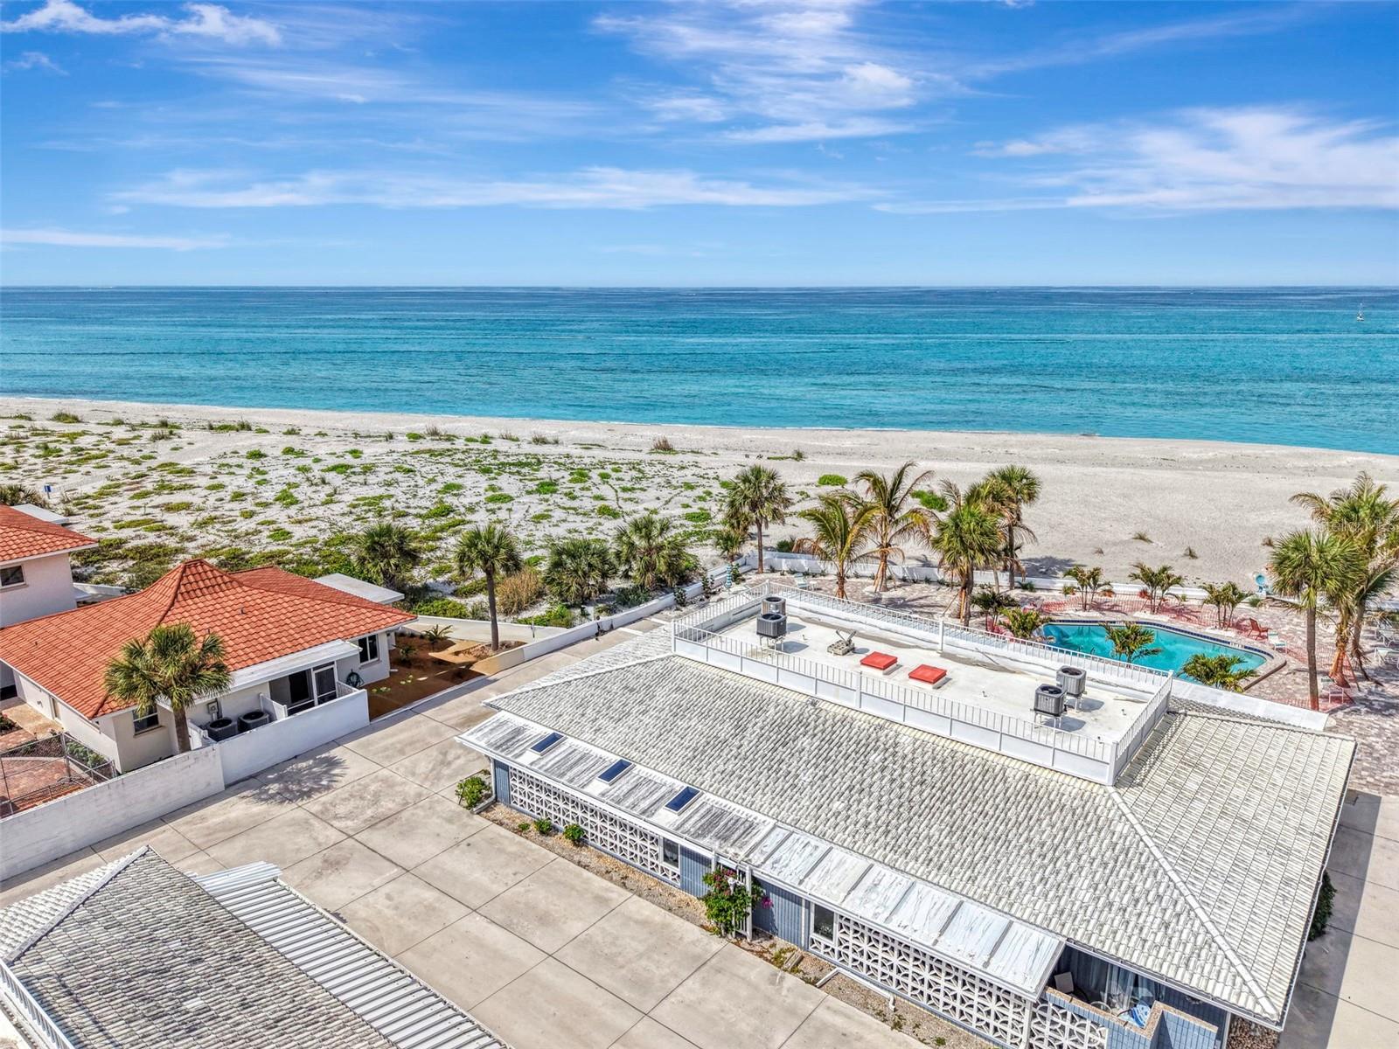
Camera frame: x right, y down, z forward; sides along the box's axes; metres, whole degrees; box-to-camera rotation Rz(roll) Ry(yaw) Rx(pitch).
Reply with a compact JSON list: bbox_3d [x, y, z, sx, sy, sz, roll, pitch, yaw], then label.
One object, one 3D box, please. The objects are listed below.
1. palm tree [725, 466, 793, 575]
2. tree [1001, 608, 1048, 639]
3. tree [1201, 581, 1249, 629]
[{"bbox_3d":[3.629,-0.152,58.267,4.050,6.680,3.930,1,14,4],"label":"palm tree"},{"bbox_3d":[15.591,5.109,46.126,2.230,2.230,2.160,5,15,19],"label":"tree"},{"bbox_3d":[27.083,4.171,49.715,2.400,2.370,2.330,8,16,29],"label":"tree"}]

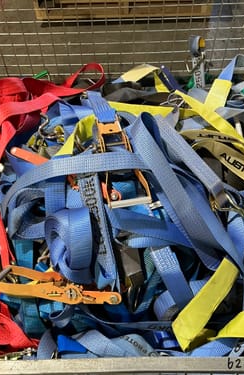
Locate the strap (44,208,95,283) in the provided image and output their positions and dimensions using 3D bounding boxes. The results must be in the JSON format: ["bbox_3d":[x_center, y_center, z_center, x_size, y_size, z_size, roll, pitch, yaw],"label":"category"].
[{"bbox_3d":[-0.127,0.143,0.980,0.060,0.160,0.145,-6,56,-24],"label":"strap"}]

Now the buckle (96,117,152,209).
[{"bbox_3d":[-0.007,-0.072,1.062,0.095,0.060,0.313,-10,56,-6],"label":"buckle"}]

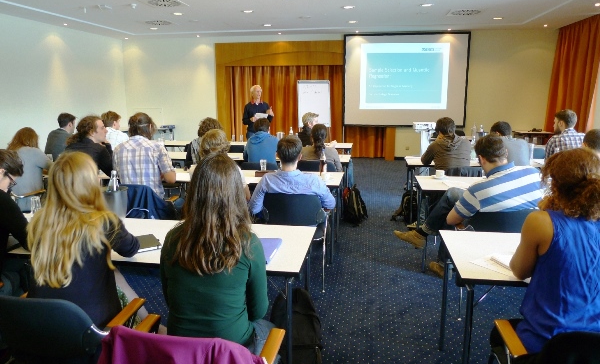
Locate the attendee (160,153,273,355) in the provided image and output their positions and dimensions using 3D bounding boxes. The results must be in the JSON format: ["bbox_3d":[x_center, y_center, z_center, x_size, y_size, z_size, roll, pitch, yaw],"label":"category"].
[{"bbox_3d":[-0.295,0.534,1.675,0.460,1.280,0.720,2,12,10],"label":"attendee"}]

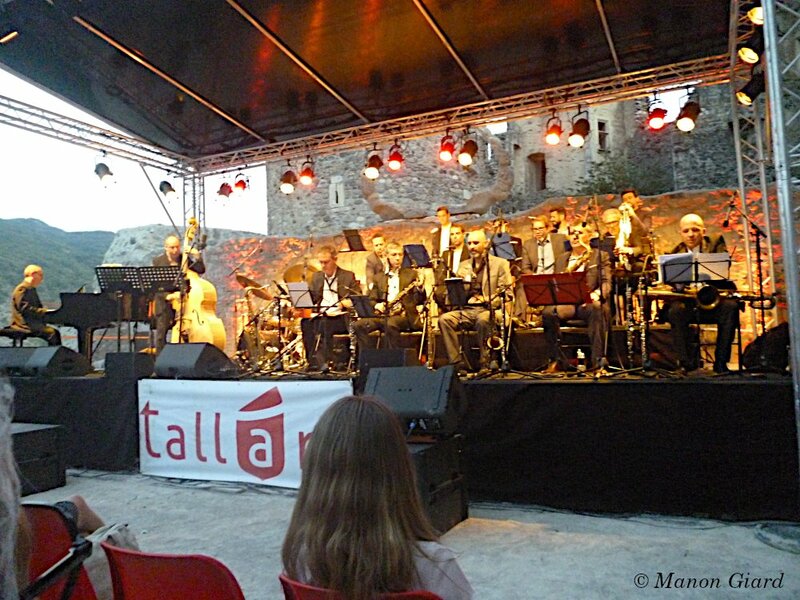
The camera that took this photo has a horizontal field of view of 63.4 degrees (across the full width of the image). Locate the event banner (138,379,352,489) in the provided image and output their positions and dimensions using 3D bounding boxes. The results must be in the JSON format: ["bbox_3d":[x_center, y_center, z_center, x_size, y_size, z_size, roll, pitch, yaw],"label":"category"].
[{"bbox_3d":[-1.570,1.255,6.230,2.500,0.980,0.040,-4,-3,24],"label":"event banner"}]

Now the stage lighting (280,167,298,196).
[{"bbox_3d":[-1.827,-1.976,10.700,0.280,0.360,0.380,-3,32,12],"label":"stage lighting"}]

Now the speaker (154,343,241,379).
[{"bbox_3d":[-2.107,0.626,6.700,0.600,0.370,0.550,-4,-4,26],"label":"speaker"}]

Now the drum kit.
[{"bbox_3d":[-1.331,0.204,7.150,1.150,1.180,0.950,-5,-5,38],"label":"drum kit"}]

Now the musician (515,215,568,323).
[{"bbox_3d":[1.574,-0.308,7.250,0.560,1.280,0.750,-3,-3,18],"label":"musician"}]

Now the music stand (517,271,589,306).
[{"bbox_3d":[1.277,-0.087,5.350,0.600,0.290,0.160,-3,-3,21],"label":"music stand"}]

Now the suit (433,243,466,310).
[{"bbox_3d":[0.597,-0.242,7.650,0.480,0.880,0.480,-3,-3,14],"label":"suit"}]

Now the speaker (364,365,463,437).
[{"bbox_3d":[0.092,0.707,4.600,0.600,0.450,0.480,-3,-3,20],"label":"speaker"}]

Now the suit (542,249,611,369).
[{"bbox_3d":[1.536,0.065,5.600,0.580,1.050,0.730,-4,-3,21],"label":"suit"}]

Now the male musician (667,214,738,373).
[{"bbox_3d":[2.423,-0.060,5.200,0.580,1.290,0.760,-4,-3,24],"label":"male musician"}]

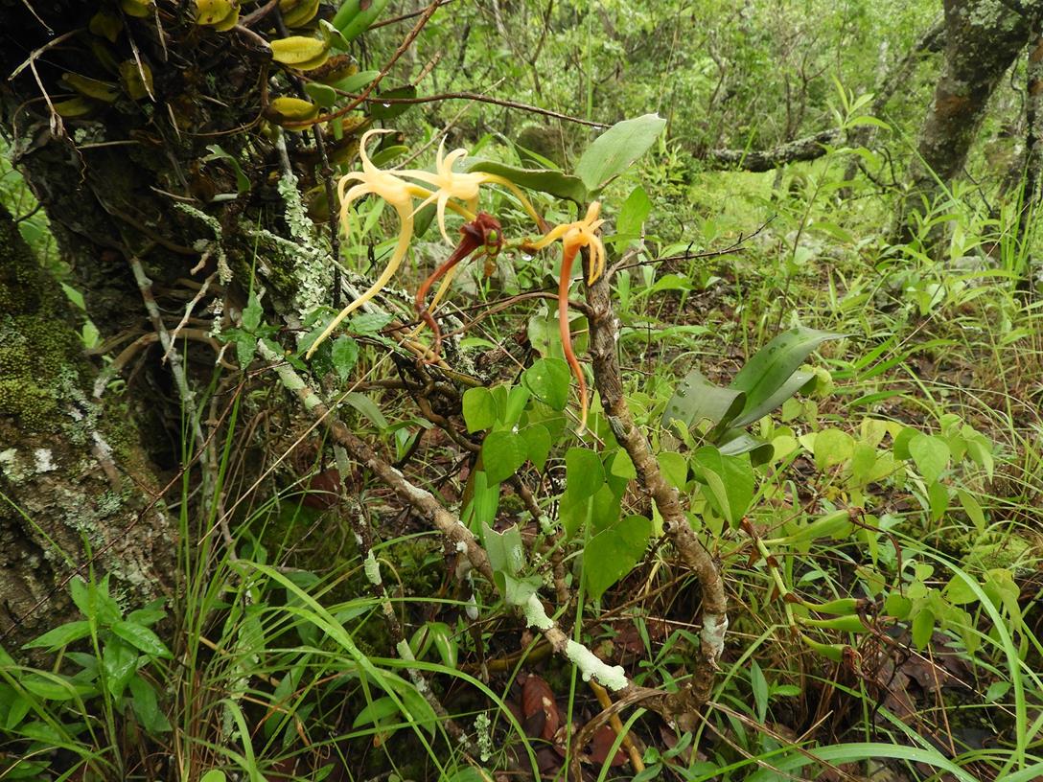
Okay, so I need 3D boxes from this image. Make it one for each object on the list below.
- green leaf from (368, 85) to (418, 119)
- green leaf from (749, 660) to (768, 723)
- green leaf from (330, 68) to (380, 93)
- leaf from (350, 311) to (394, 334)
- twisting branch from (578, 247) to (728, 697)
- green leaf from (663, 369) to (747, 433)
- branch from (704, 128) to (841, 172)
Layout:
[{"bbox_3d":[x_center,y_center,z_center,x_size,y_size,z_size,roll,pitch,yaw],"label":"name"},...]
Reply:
[{"bbox_3d":[-0.113,-0.252,0.630,0.043,0.030,0.022,0,21,0],"label":"green leaf"},{"bbox_3d":[0.233,0.295,0.710,0.017,0.062,0.017,0,21,0],"label":"green leaf"},{"bbox_3d":[-0.146,-0.270,0.630,0.045,0.021,0.022,0,21,0],"label":"green leaf"},{"bbox_3d":[-0.133,-0.061,0.640,0.039,0.020,0.024,0,21,0],"label":"leaf"},{"bbox_3d":[0.119,0.105,0.655,0.140,0.445,0.080,0,21,0],"label":"twisting branch"},{"bbox_3d":[0.183,0.010,0.730,0.080,0.060,0.045,0,21,0],"label":"green leaf"},{"bbox_3d":[1.456,-1.400,4.200,0.770,0.230,0.270,0,21,0],"label":"branch"}]

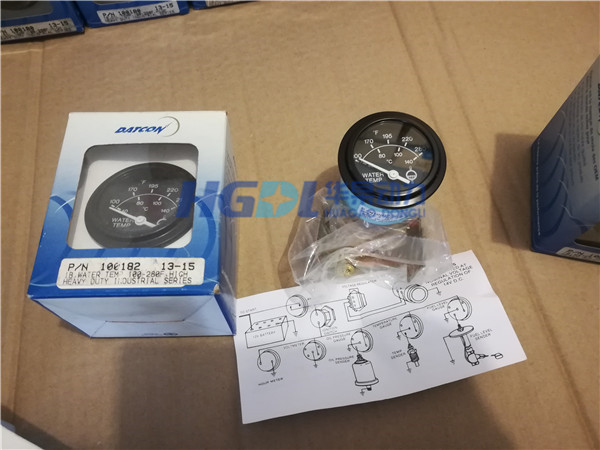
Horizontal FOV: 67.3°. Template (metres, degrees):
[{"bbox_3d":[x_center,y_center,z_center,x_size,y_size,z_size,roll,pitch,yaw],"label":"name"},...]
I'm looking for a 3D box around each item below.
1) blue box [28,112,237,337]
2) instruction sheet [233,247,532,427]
[{"bbox_3d":[-0.080,0.002,0.252,0.082,0.075,0.102,-1,63,-3],"label":"blue box"},{"bbox_3d":[0.041,0.060,0.262,0.160,0.009,0.071,-10,64,-7],"label":"instruction sheet"}]

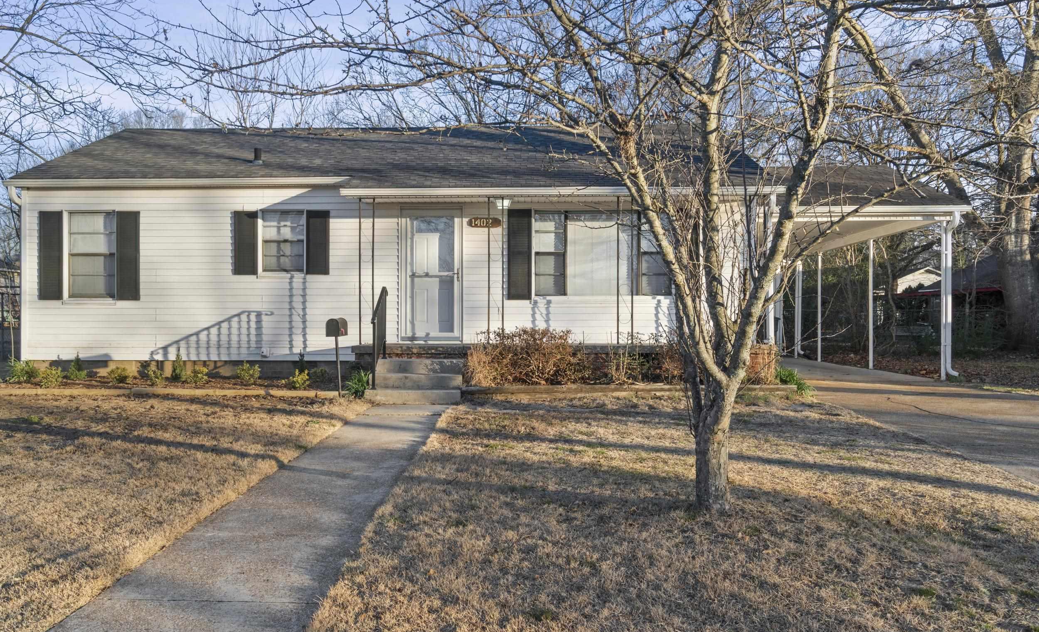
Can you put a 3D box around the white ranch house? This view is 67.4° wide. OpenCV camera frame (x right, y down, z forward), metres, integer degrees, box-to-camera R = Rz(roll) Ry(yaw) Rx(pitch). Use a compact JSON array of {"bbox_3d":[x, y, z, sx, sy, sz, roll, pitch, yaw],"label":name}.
[{"bbox_3d":[-0.420,-1.340,14.950,14.650,4.640,7.850,0,0,2],"label":"white ranch house"}]

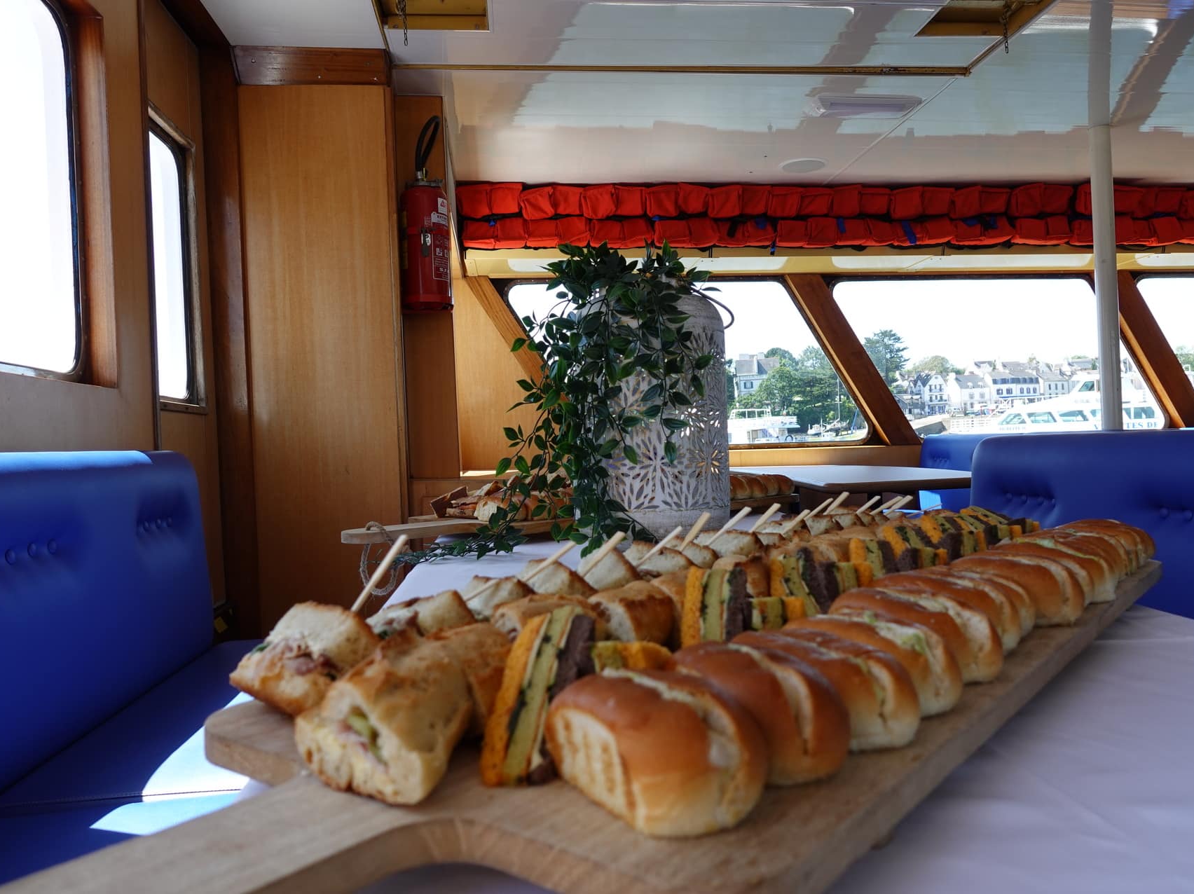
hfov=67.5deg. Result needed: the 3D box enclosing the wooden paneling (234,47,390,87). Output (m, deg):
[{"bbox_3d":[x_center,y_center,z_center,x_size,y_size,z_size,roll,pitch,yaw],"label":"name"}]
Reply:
[{"bbox_3d":[-0.813,-1.085,2.550,0.420,0.098,0.045,-2,0,-7],"label":"wooden paneling"}]

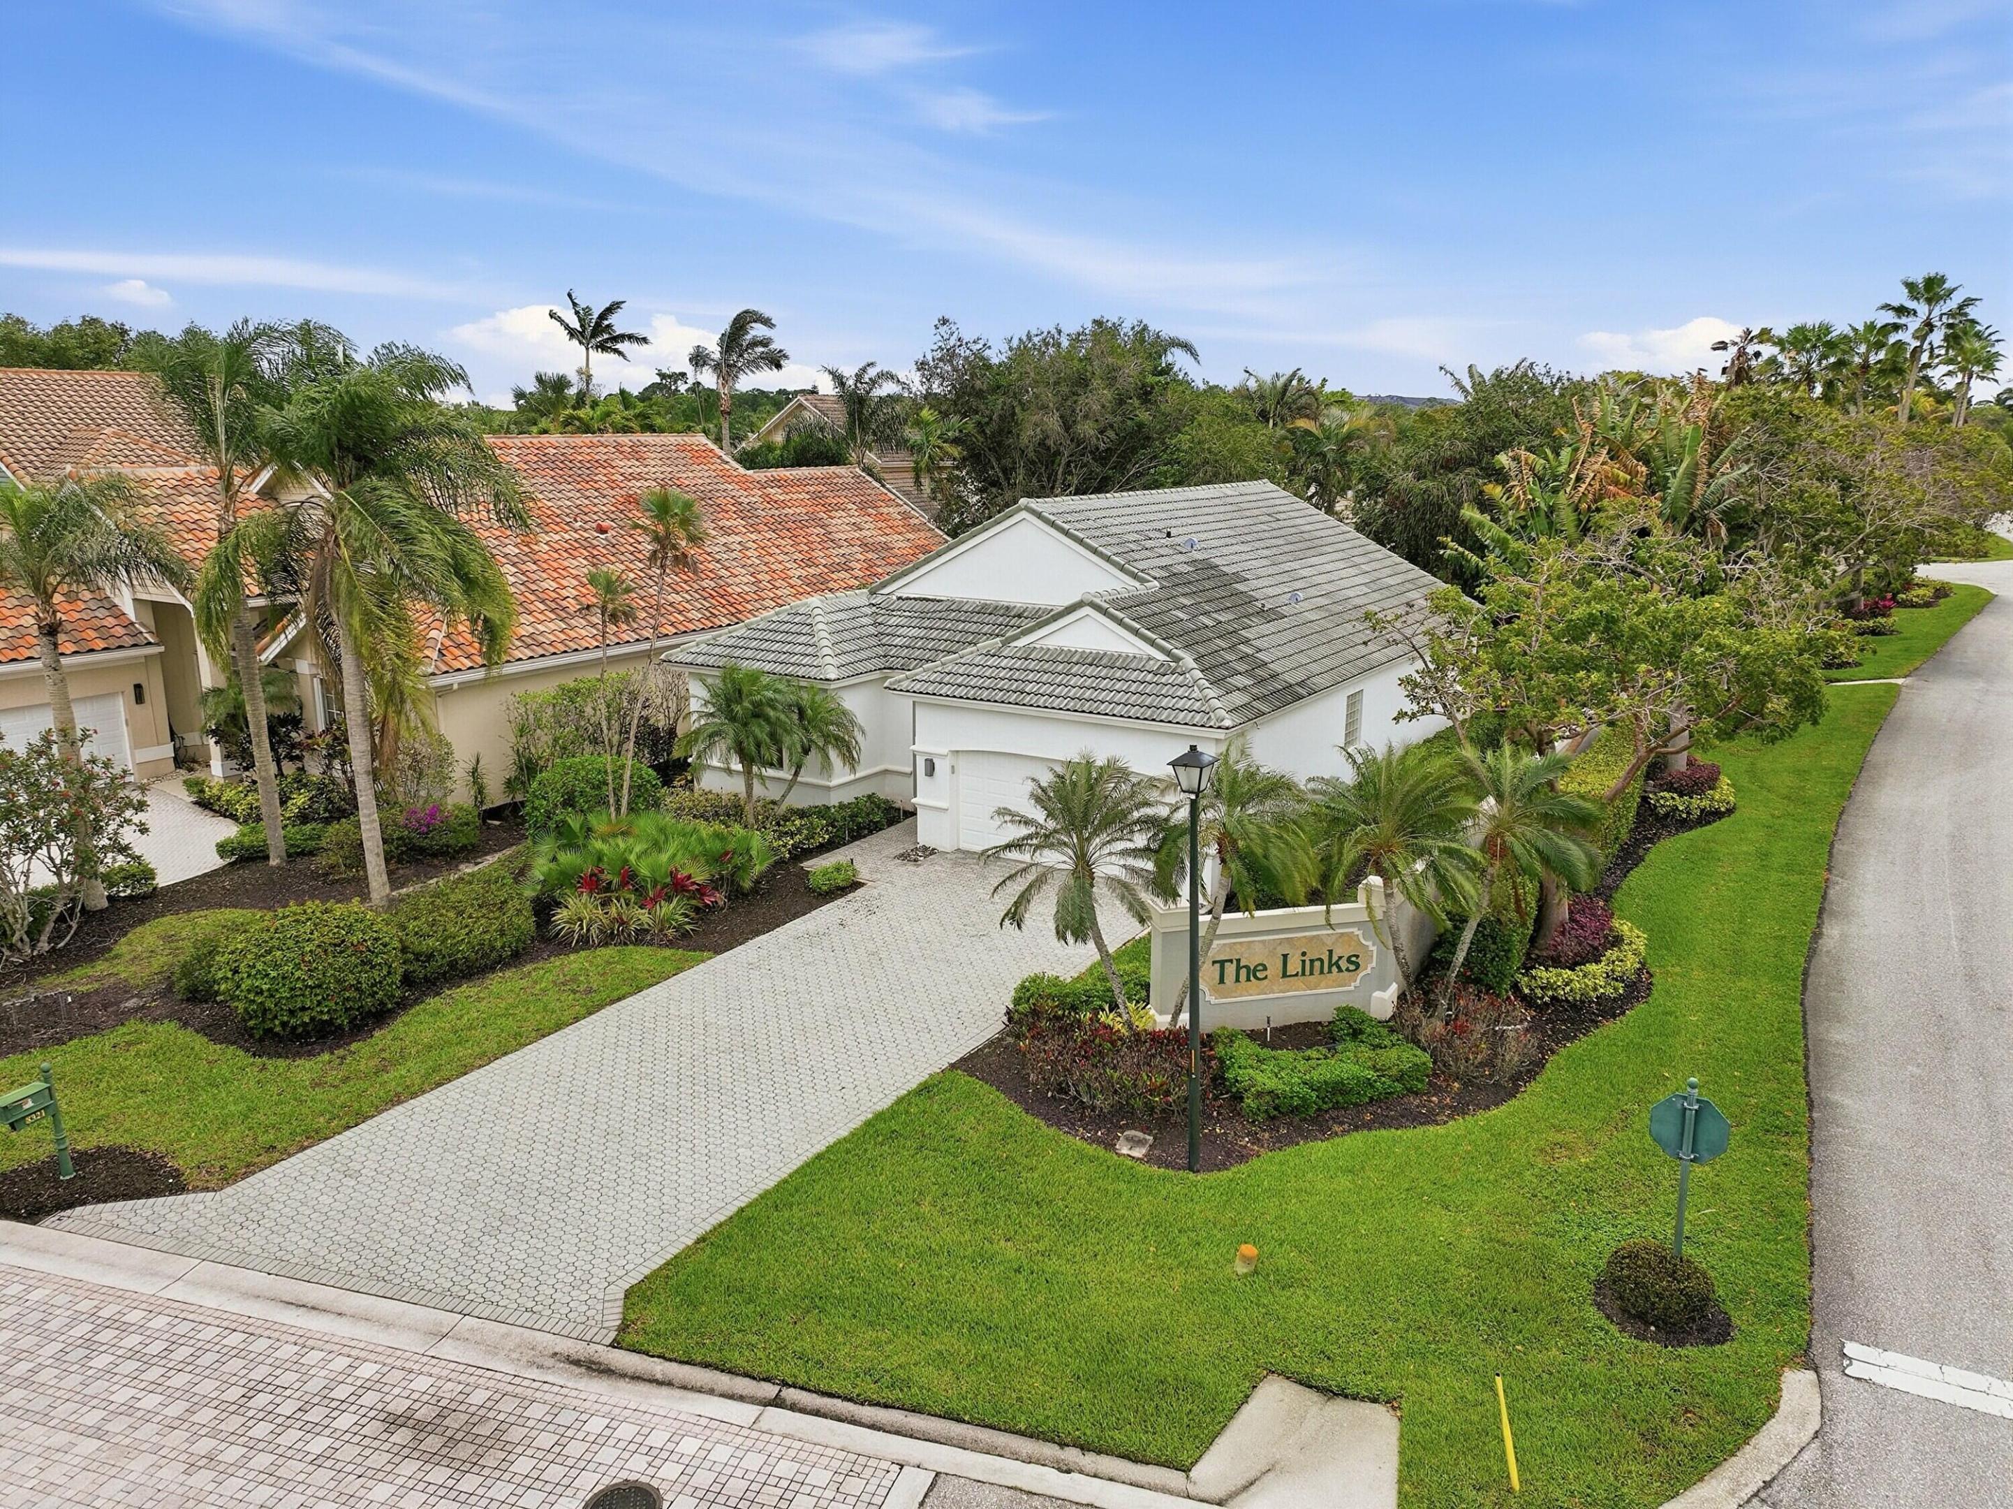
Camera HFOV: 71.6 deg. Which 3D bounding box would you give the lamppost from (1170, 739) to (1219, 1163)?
[{"bbox_3d":[2.070,2.313,15.370,0.440,4.956,0.440,2,13,8],"label":"lamppost"}]

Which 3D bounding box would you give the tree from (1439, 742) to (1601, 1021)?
[{"bbox_3d":[7.069,1.735,18.982,2.300,3.950,2.300,-1,13,0],"label":"tree"}]

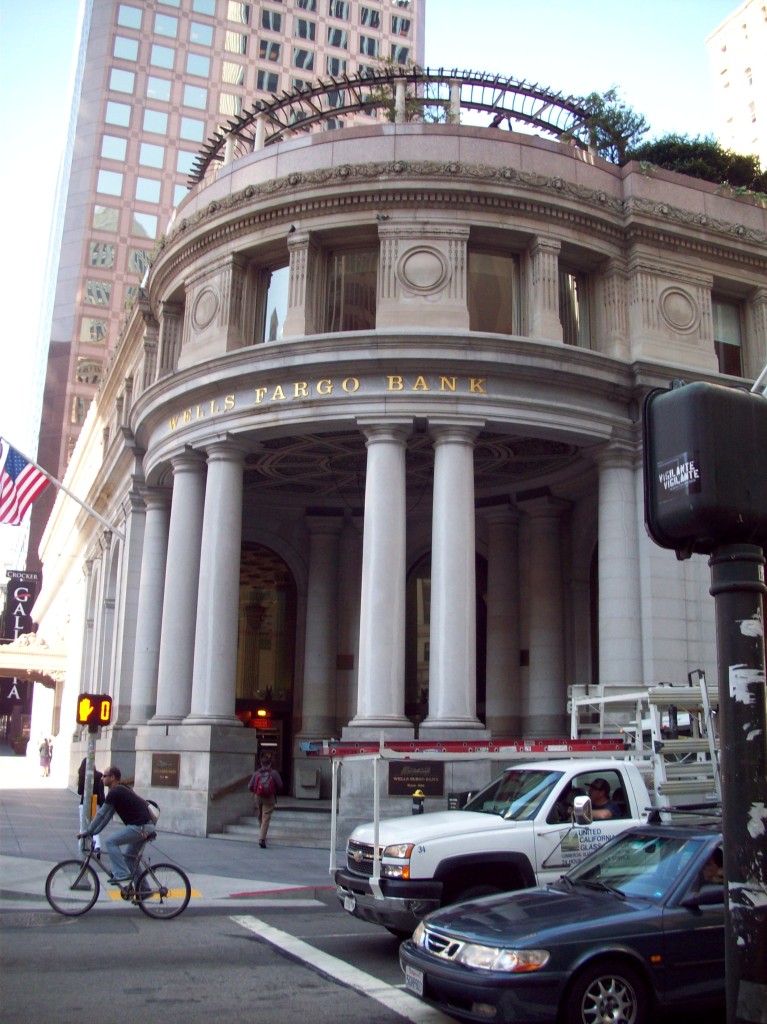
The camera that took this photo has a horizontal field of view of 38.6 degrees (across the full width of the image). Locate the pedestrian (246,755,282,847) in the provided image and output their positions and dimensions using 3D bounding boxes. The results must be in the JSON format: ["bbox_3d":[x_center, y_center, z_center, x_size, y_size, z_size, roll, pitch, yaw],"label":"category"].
[{"bbox_3d":[-2.274,5.522,20.900,0.620,1.770,0.520,0,-12,7],"label":"pedestrian"}]

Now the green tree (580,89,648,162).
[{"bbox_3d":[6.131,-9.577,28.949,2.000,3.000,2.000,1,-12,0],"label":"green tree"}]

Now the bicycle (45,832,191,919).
[{"bbox_3d":[-3.217,4.462,13.486,1.770,1.020,0.600,2,-13,0],"label":"bicycle"}]

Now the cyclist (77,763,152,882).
[{"bbox_3d":[-3.330,3.967,13.600,0.950,1.510,0.550,2,-13,0],"label":"cyclist"}]

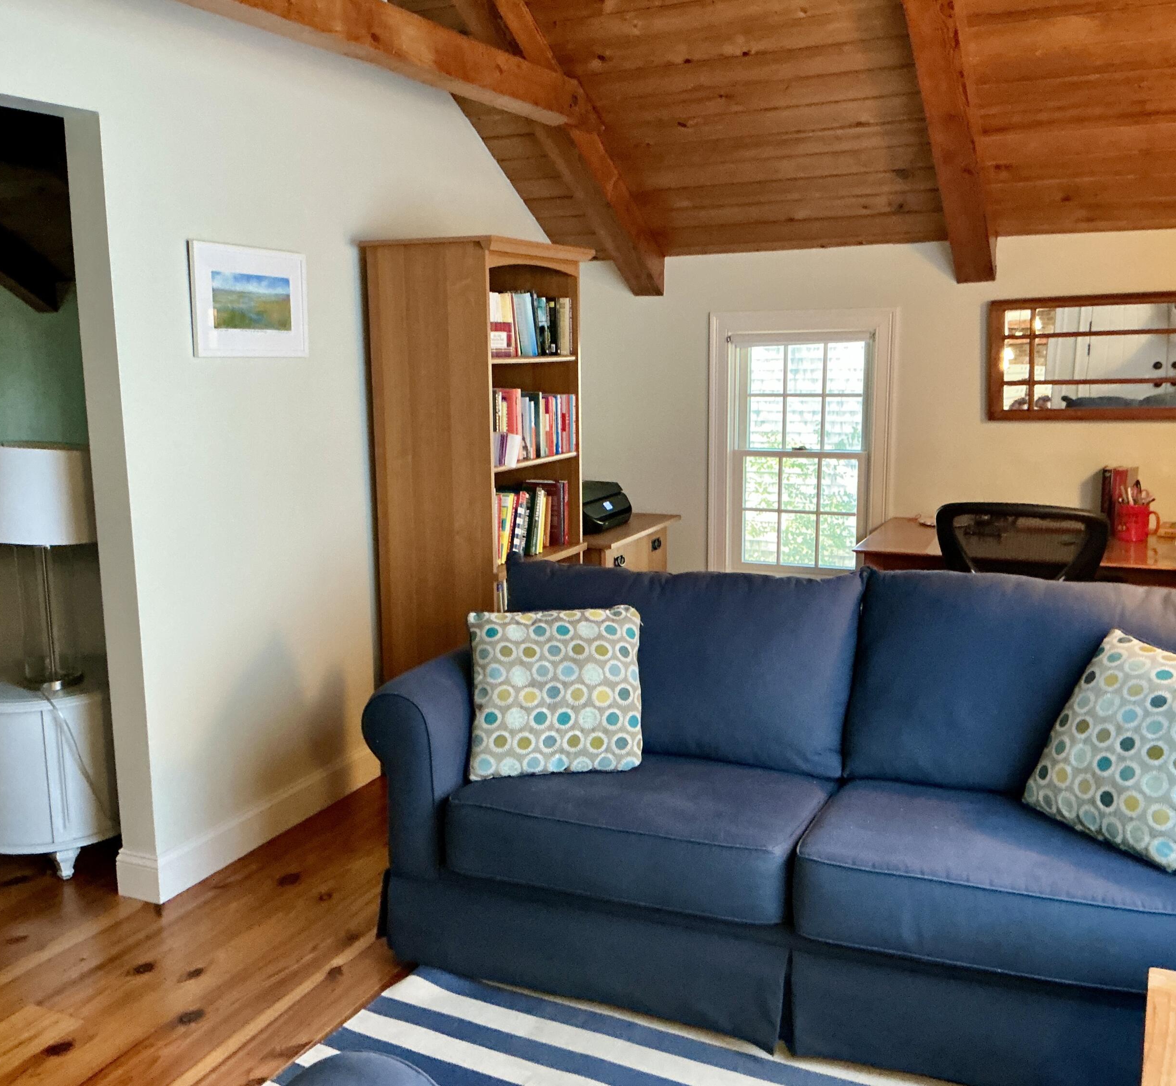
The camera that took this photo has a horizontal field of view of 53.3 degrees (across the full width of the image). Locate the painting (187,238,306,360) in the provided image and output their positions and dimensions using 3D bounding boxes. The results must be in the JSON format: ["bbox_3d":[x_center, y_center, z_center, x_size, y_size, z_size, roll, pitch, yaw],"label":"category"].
[{"bbox_3d":[-0.954,-0.684,3.341,0.024,0.308,0.474,3,10,24],"label":"painting"}]

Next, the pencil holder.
[{"bbox_3d":[1.966,-0.074,4.193,0.131,0.118,0.101,3,10,24],"label":"pencil holder"}]

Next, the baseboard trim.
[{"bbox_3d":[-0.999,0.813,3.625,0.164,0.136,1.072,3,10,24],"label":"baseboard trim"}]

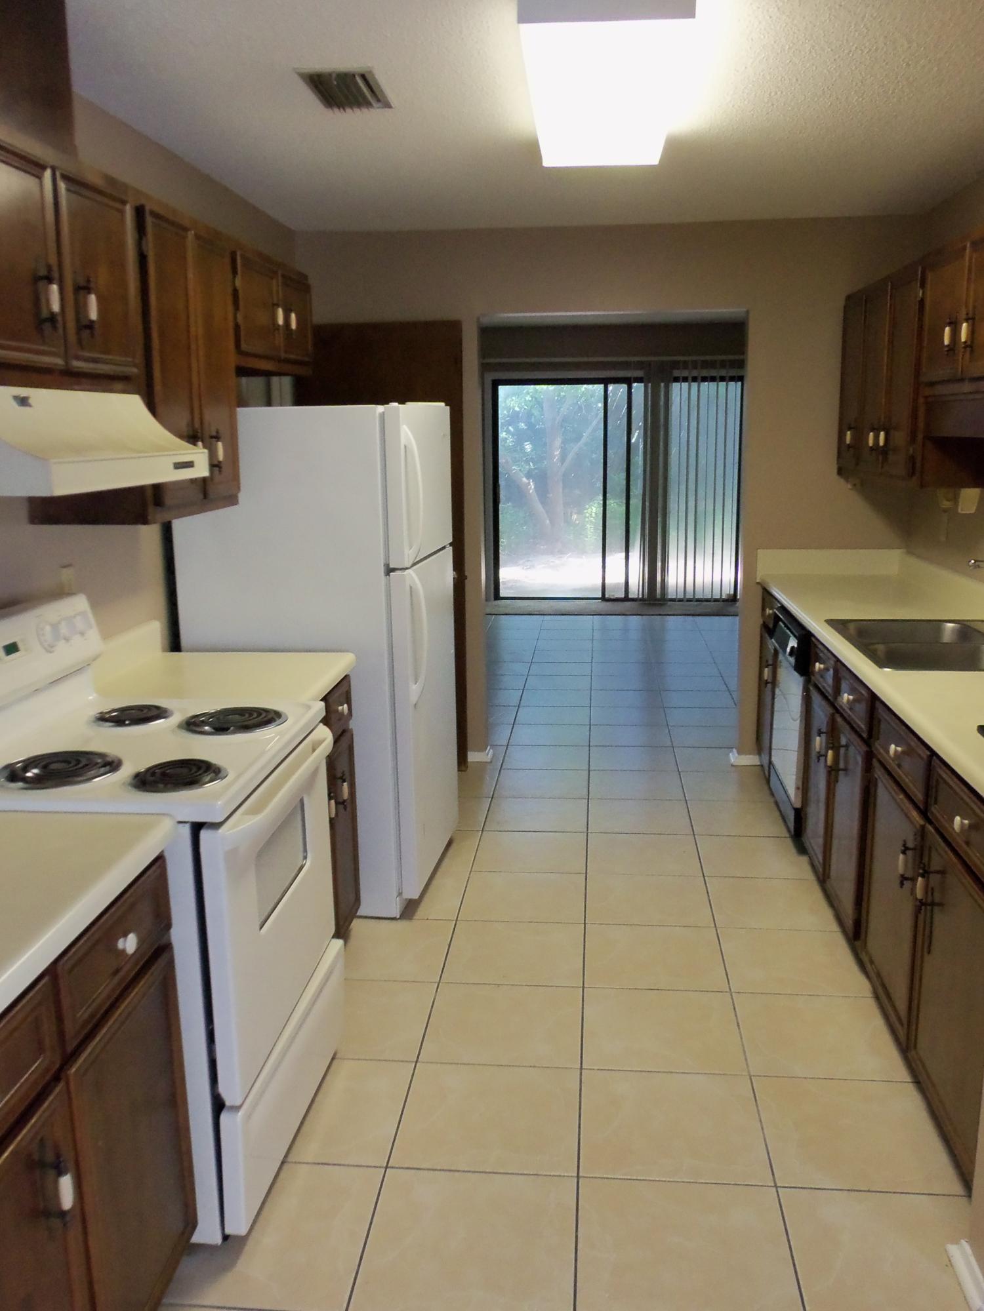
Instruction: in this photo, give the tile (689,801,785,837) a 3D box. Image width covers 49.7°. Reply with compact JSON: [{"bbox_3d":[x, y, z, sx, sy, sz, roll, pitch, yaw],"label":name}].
[{"bbox_3d":[1.024,0.676,4.364,0.410,0.012,0.397,0,12,6],"label":"tile"}]

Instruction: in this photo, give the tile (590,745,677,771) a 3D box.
[{"bbox_3d":[0.680,0.505,5.123,0.414,0.012,0.396,0,12,6],"label":"tile"}]

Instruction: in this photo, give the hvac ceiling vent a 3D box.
[{"bbox_3d":[-0.375,-1.446,2.734,0.185,0.020,0.335,0,12,6],"label":"hvac ceiling vent"}]

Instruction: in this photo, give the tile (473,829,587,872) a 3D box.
[{"bbox_3d":[0.154,0.756,4.061,0.420,0.012,0.396,0,12,6],"label":"tile"}]

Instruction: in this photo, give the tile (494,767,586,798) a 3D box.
[{"bbox_3d":[0.229,0.585,4.779,0.414,0.012,0.396,0,12,6],"label":"tile"}]

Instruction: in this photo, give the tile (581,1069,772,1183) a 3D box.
[{"bbox_3d":[0.411,1.079,2.436,0.412,0.012,0.393,0,12,6],"label":"tile"}]

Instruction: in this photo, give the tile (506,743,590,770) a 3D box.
[{"bbox_3d":[0.269,0.505,5.184,0.412,0.012,0.393,0,12,6],"label":"tile"}]

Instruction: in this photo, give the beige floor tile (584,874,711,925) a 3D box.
[{"bbox_3d":[0.528,0.834,3.596,0.412,0.012,0.393,0,12,6],"label":"beige floor tile"}]

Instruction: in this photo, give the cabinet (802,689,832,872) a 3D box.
[{"bbox_3d":[1.370,0.433,3.566,0.553,0.603,0.395,0,12,6],"label":"cabinet"}]

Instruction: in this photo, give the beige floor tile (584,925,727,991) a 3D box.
[{"bbox_3d":[0.494,0.926,3.245,0.420,0.012,0.399,0,12,6],"label":"beige floor tile"}]

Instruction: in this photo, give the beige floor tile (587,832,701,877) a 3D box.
[{"bbox_3d":[0.572,0.758,4.019,0.420,0.012,0.396,0,12,6],"label":"beige floor tile"}]

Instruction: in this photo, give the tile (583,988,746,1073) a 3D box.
[{"bbox_3d":[0.450,0.997,2.822,0.412,0.012,0.393,0,12,6],"label":"tile"}]

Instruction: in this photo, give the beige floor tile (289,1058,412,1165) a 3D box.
[{"bbox_3d":[-0.415,1.071,2.509,0.414,0.012,0.396,0,12,6],"label":"beige floor tile"}]

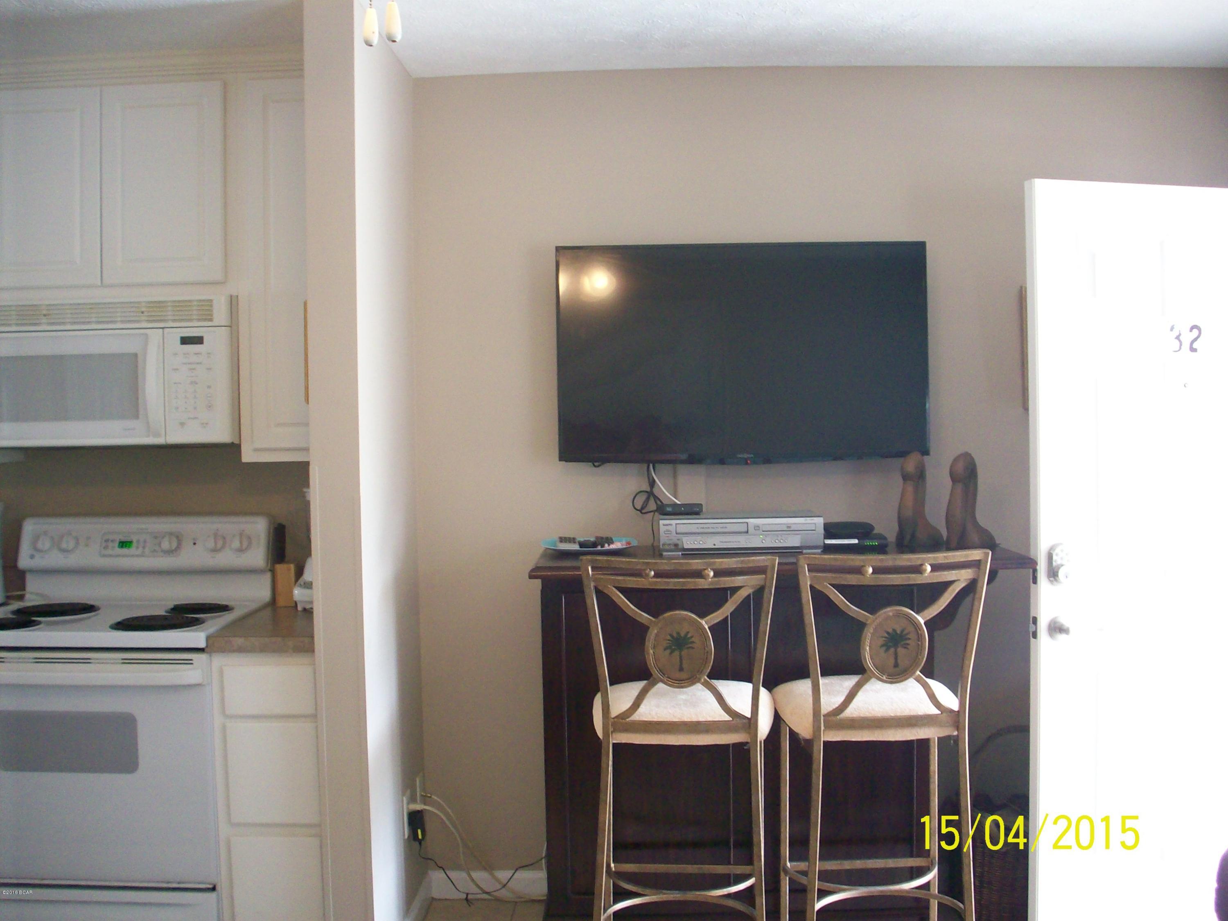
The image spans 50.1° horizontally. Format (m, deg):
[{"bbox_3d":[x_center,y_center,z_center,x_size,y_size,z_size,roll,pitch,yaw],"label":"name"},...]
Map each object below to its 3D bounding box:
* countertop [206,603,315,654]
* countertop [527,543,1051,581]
[{"bbox_3d":[-0.815,0.429,3.419,0.285,0.038,0.650,-1,1,1],"label":"countertop"},{"bbox_3d":[0.428,0.266,3.525,1.252,0.034,0.575,-1,1,1],"label":"countertop"}]

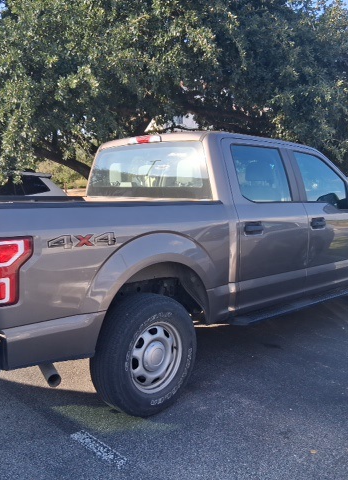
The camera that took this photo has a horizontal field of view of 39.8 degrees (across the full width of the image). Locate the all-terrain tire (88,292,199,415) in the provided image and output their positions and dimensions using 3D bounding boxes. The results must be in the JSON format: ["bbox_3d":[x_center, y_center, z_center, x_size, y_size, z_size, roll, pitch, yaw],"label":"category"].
[{"bbox_3d":[-0.185,0.751,3.210,0.785,0.785,0.265,-7,10,-44],"label":"all-terrain tire"}]

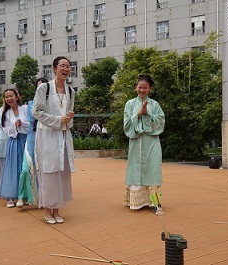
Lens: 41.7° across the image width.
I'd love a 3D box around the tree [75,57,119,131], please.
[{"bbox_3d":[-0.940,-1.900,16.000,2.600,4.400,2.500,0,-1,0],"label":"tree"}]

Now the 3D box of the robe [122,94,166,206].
[{"bbox_3d":[0.345,0.234,3.500,0.500,1.310,0.400,0,-1,10],"label":"robe"}]

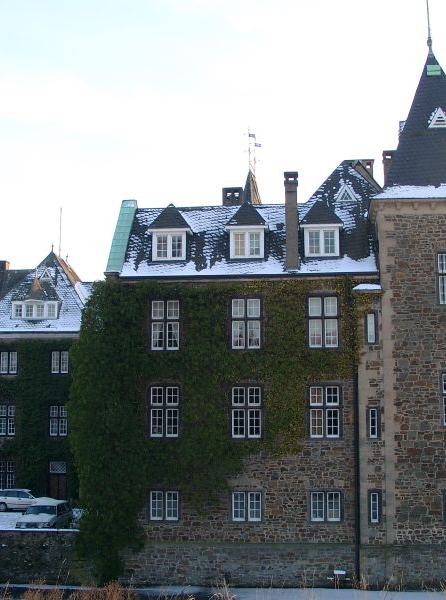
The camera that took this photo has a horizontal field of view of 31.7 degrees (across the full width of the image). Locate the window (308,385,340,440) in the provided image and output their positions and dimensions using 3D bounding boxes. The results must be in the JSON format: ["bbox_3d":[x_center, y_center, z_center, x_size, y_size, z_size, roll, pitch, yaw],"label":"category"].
[{"bbox_3d":[4.902,5.382,37.842,1.434,2.552,0.200,-1,-6,5],"label":"window"}]

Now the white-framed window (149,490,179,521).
[{"bbox_3d":[-2.778,9.827,37.448,1.372,1.372,0.150,-1,-9,6],"label":"white-framed window"}]

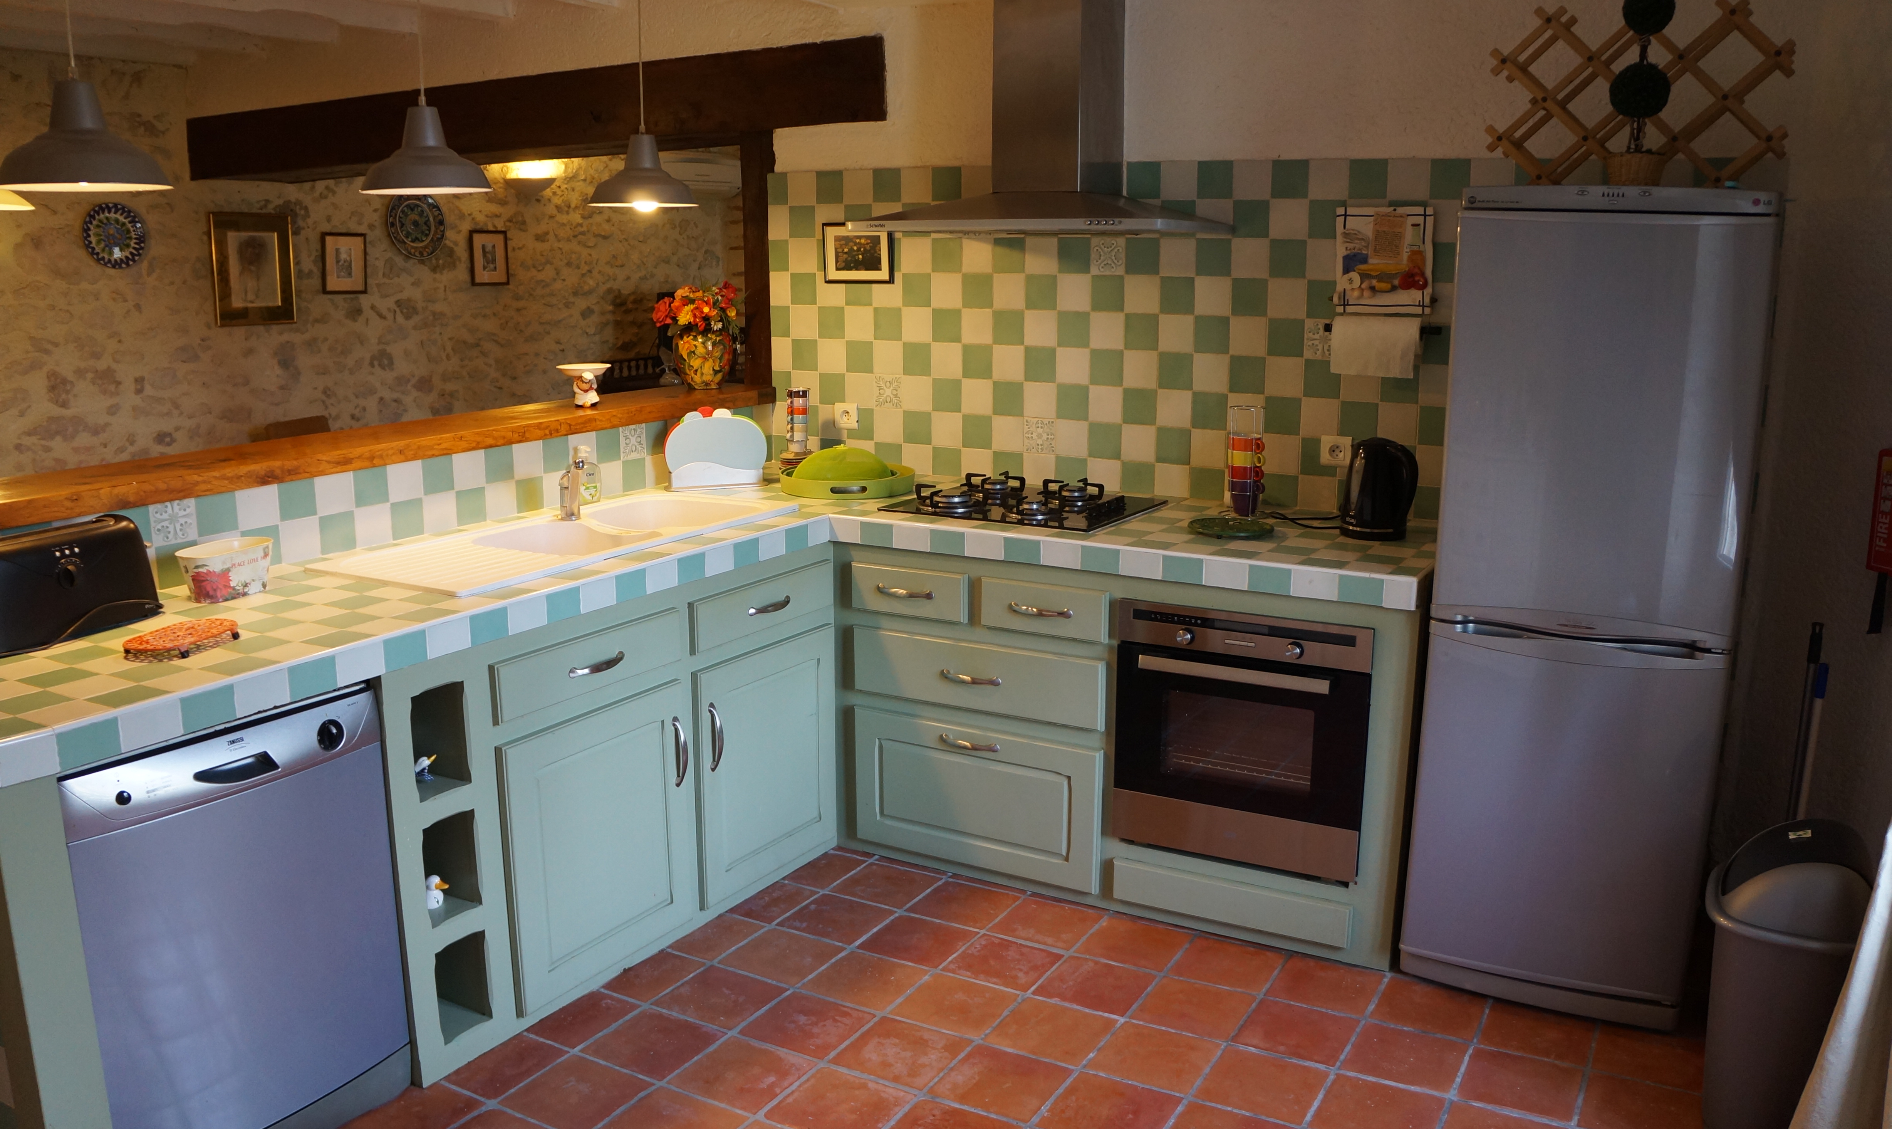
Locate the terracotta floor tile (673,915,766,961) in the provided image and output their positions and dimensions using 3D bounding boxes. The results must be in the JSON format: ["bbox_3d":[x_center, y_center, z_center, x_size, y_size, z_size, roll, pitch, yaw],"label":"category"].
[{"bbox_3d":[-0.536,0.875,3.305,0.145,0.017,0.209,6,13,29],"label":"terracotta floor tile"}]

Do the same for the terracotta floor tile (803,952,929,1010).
[{"bbox_3d":[-0.172,0.910,3.081,0.208,0.015,0.208,7,14,28],"label":"terracotta floor tile"}]

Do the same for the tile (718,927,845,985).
[{"bbox_3d":[-0.382,0.916,3.282,0.209,0.015,0.209,7,13,29],"label":"tile"}]

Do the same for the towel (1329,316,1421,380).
[{"bbox_3d":[1.044,-0.530,3.448,0.225,0.147,0.110,7,14,29],"label":"towel"}]

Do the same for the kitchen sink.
[{"bbox_3d":[-0.869,0.012,3.421,0.475,0.185,1.180,7,13,29],"label":"kitchen sink"}]

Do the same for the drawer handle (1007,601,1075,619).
[{"bbox_3d":[0.234,0.108,3.434,0.165,0.028,0.035,7,13,29],"label":"drawer handle"}]

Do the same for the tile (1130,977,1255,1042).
[{"bbox_3d":[0.525,0.954,3.029,0.216,0.015,0.216,7,13,28],"label":"tile"}]

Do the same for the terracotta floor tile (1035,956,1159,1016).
[{"bbox_3d":[0.325,0.920,3.077,0.212,0.017,0.209,6,13,29],"label":"terracotta floor tile"}]

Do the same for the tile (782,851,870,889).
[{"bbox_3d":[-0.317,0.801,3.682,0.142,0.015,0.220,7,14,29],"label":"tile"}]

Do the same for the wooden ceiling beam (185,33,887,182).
[{"bbox_3d":[-1.554,-1.565,4.970,3.270,0.255,0.270,6,13,28],"label":"wooden ceiling beam"}]

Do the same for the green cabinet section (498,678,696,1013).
[{"bbox_3d":[-0.948,0.574,3.192,0.480,0.590,0.560,7,14,29],"label":"green cabinet section"}]

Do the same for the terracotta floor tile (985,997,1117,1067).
[{"bbox_3d":[0.219,0.981,2.962,0.209,0.015,0.209,7,13,29],"label":"terracotta floor tile"}]

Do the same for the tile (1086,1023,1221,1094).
[{"bbox_3d":[0.415,0.991,2.833,0.216,0.015,0.216,7,13,28],"label":"tile"}]

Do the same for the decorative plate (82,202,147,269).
[{"bbox_3d":[-3.251,-1.285,5.544,0.030,0.278,0.278,7,14,29],"label":"decorative plate"}]

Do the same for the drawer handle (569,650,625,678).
[{"bbox_3d":[-0.711,0.211,2.913,0.031,0.023,0.156,6,13,29],"label":"drawer handle"}]

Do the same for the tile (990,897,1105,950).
[{"bbox_3d":[0.239,0.864,3.378,0.212,0.017,0.209,6,13,29],"label":"tile"}]

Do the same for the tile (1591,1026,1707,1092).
[{"bbox_3d":[1.373,0.969,2.778,0.220,0.015,0.220,7,14,29],"label":"tile"}]

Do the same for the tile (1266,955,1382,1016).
[{"bbox_3d":[0.828,0.933,3.117,0.216,0.015,0.216,7,13,28],"label":"tile"}]

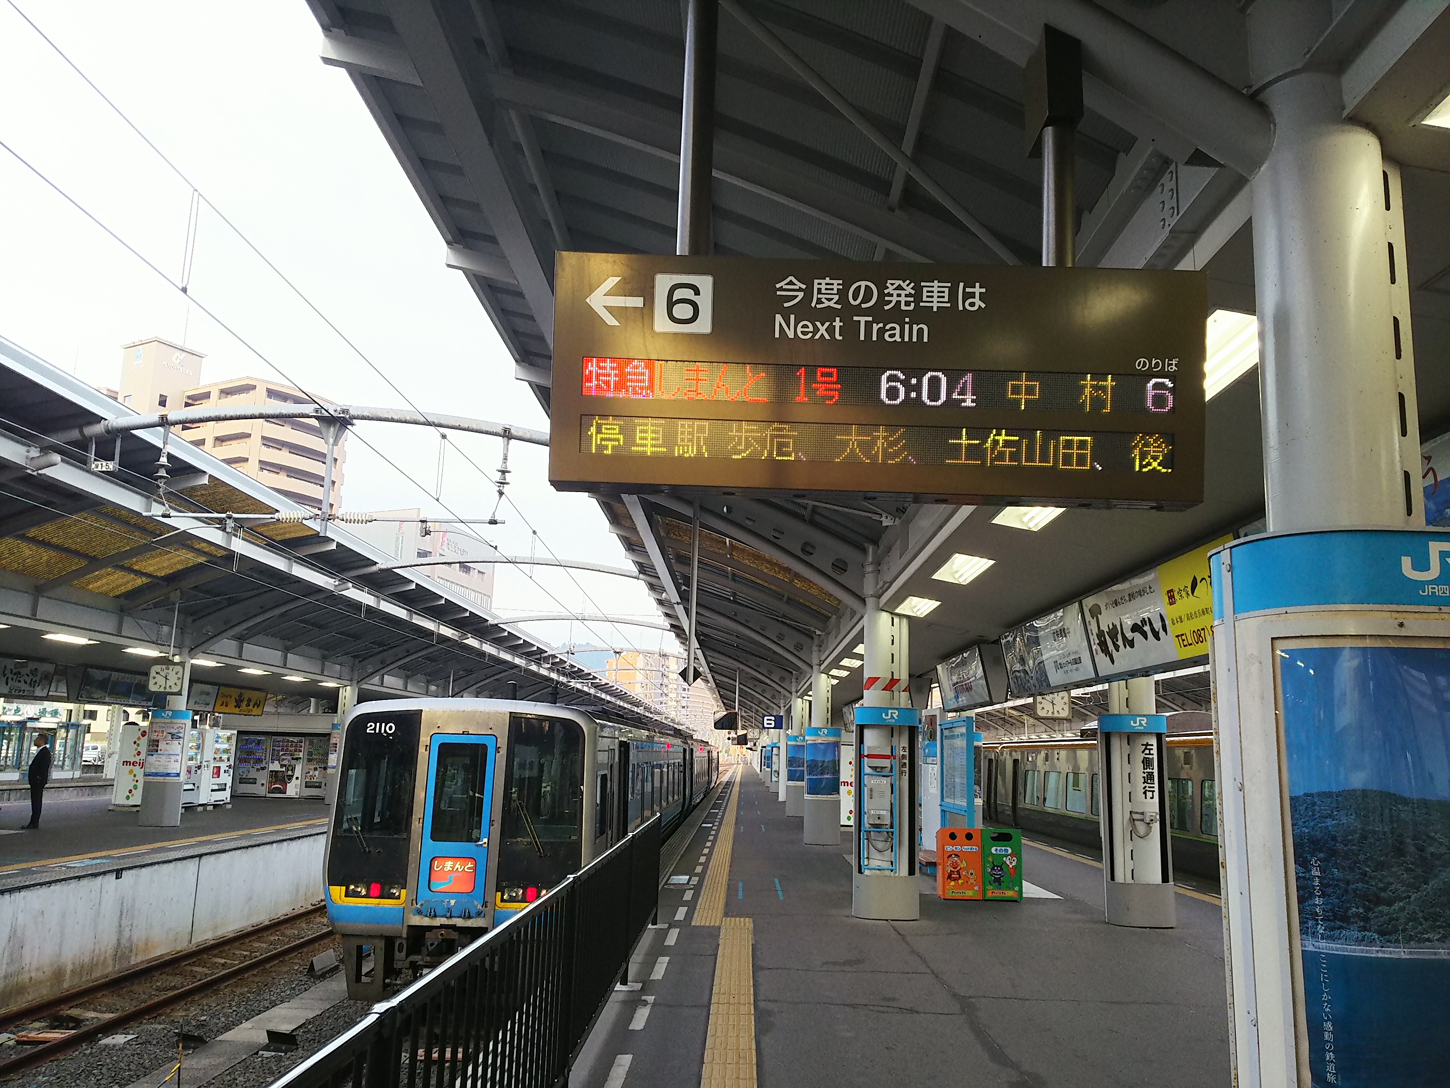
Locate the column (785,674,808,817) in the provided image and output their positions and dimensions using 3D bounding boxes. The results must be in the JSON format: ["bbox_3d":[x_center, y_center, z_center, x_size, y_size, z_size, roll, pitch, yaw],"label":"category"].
[{"bbox_3d":[2.203,5.956,31.916,0.740,3.940,0.570,2,-11,1],"label":"column"}]

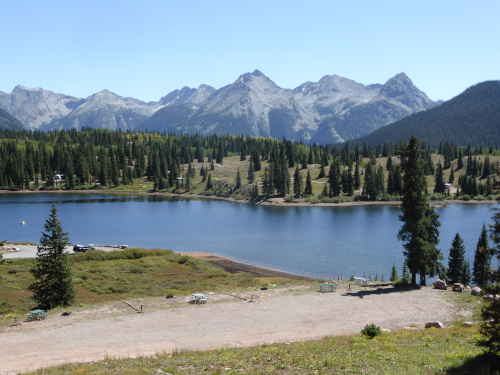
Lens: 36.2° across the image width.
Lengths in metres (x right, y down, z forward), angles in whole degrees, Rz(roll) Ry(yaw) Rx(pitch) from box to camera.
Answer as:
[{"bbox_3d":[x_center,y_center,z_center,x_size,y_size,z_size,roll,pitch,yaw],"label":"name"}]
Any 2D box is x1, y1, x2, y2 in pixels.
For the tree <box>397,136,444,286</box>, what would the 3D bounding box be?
[{"bbox_3d":[22.142,3.135,100.000,6.100,19.400,5.600,0,2,0],"label":"tree"}]

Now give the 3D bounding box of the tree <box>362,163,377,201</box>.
[{"bbox_3d":[48.081,-2.414,308.000,5.000,15.000,5.000,0,3,0],"label":"tree"}]

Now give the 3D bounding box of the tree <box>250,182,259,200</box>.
[{"bbox_3d":[2.112,1.594,305.000,2.600,7.000,2.600,0,3,0],"label":"tree"}]

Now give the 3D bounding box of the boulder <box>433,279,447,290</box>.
[{"bbox_3d":[23.542,12.024,94.500,1.700,1.200,1.400,0,3,0],"label":"boulder"}]

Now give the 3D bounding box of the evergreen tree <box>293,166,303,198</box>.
[{"bbox_3d":[21.221,-2.234,342.000,4.000,14.400,4.000,0,2,0],"label":"evergreen tree"}]

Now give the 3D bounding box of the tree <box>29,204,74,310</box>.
[{"bbox_3d":[-22.526,7.899,87.000,5.200,11.900,5.100,0,2,0],"label":"tree"}]

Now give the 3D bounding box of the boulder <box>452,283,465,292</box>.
[{"bbox_3d":[25.288,12.147,92.800,1.450,1.000,1.250,0,3,0],"label":"boulder"}]

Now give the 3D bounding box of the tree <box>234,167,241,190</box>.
[{"bbox_3d":[-5.033,-4.376,335.000,2.500,9.000,2.500,0,3,0],"label":"tree"}]

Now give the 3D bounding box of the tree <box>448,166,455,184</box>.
[{"bbox_3d":[106.713,-6.349,405.000,2.900,9.300,2.900,0,2,0],"label":"tree"}]

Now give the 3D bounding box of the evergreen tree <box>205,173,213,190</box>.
[{"bbox_3d":[-22.013,-2.960,412.000,3.500,9.300,3.500,0,2,0],"label":"evergreen tree"}]

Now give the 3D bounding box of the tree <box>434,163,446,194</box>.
[{"bbox_3d":[92.077,-4.688,370.000,5.200,14.500,5.000,0,2,0],"label":"tree"}]

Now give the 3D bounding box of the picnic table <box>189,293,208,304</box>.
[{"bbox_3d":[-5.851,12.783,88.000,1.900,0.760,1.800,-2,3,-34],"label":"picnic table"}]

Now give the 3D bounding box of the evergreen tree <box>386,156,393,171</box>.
[{"bbox_3d":[82.005,-14.108,450.000,3.400,8.300,3.400,0,2,0],"label":"evergreen tree"}]

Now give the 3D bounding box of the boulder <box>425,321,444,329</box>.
[{"bbox_3d":[17.903,13.273,74.000,1.850,0.800,1.400,0,3,0],"label":"boulder"}]

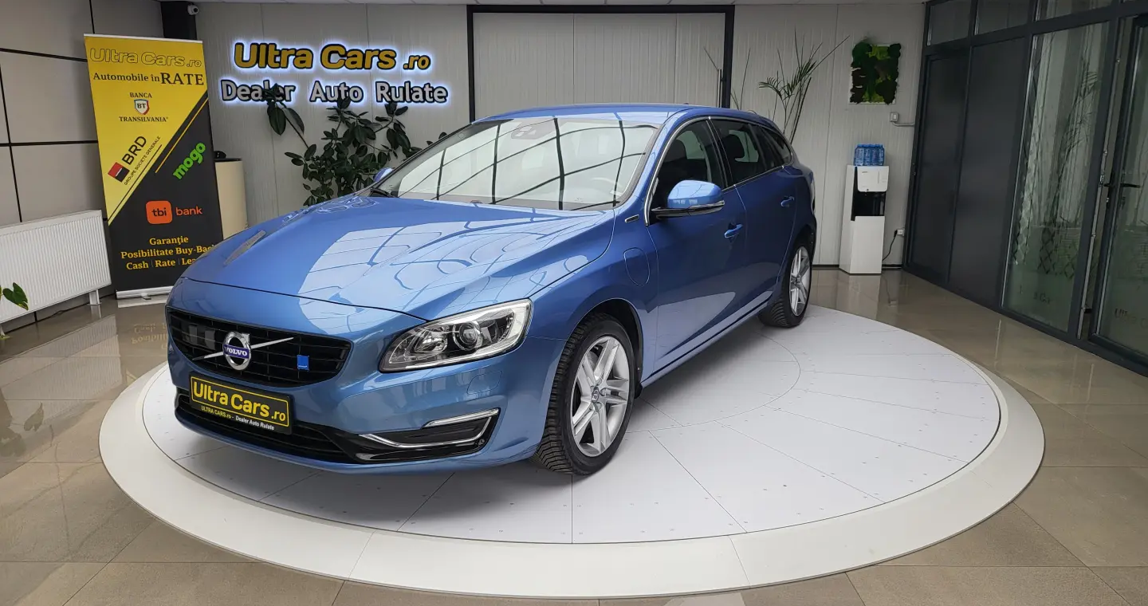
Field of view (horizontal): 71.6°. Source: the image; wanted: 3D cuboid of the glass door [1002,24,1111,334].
[{"bbox_3d":[3.371,-0.861,5.624,0.060,2.060,0.880,0,13,-1],"label":"glass door"}]

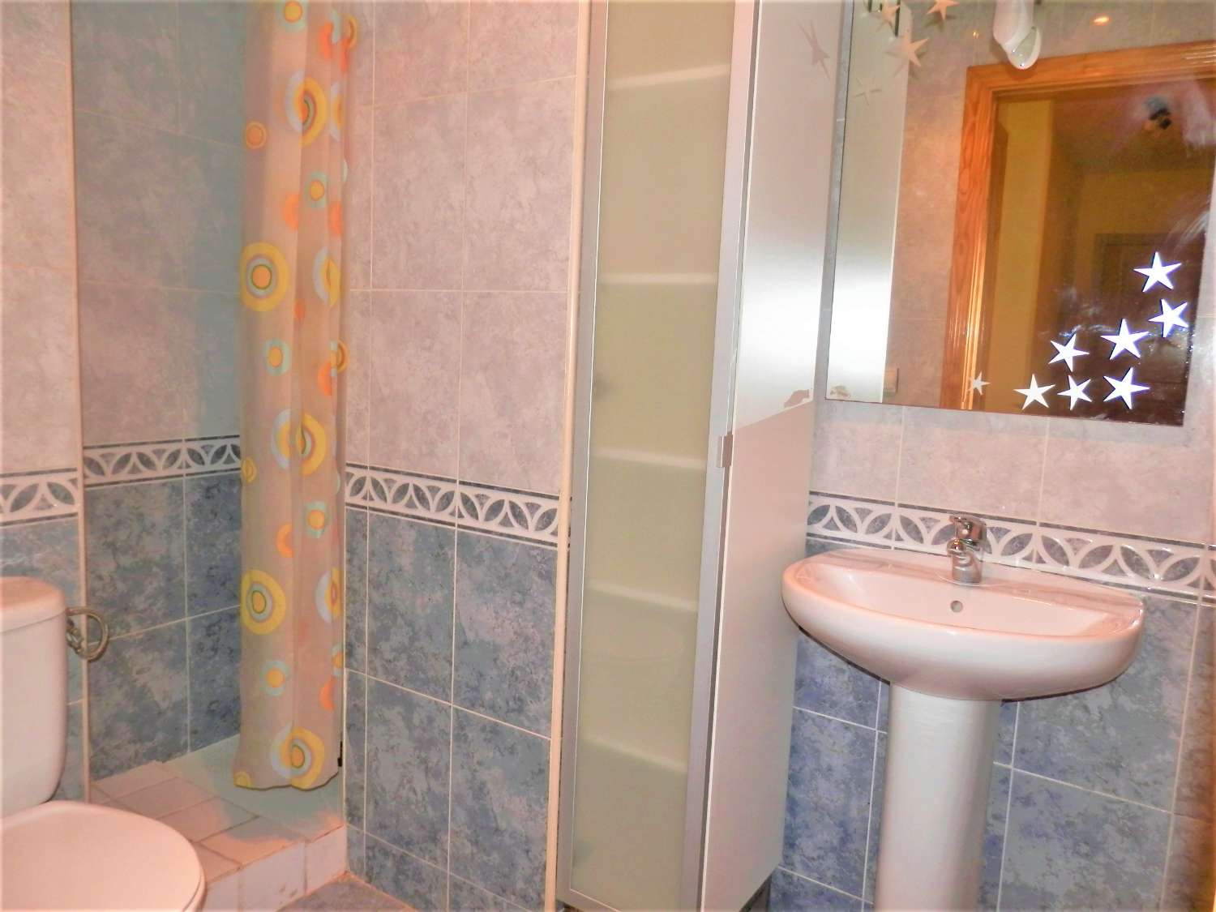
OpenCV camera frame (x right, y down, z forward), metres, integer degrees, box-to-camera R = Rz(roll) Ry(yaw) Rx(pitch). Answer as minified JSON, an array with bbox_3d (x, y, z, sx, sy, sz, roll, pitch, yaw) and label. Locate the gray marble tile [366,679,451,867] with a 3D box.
[{"bbox_3d":[-0.418,0.663,1.844,0.243,0.357,0.010,7,8,32],"label":"gray marble tile"}]

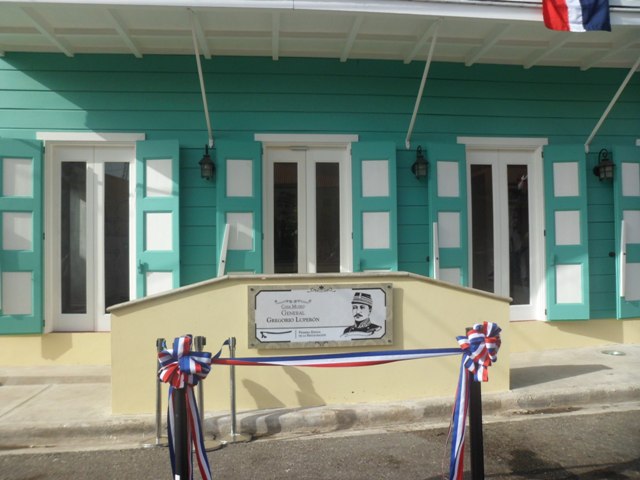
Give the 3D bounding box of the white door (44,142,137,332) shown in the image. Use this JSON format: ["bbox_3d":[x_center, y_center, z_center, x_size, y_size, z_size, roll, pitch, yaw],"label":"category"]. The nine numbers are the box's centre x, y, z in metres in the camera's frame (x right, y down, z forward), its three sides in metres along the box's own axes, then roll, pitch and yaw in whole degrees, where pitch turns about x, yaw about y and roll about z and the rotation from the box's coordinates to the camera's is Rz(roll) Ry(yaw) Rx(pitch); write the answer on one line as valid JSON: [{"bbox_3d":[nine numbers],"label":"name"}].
[{"bbox_3d":[-2.939,-0.037,6.179,1.127,2.443,0.120,0,-1,-5],"label":"white door"}]

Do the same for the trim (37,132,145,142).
[{"bbox_3d":[-2.913,-1.317,6.126,1.329,0.106,0.070,0,-1,-5],"label":"trim"}]

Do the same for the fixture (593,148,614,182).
[{"bbox_3d":[3.917,-1.023,6.619,0.210,0.448,0.300,0,-1,-5],"label":"fixture"}]

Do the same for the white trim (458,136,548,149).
[{"bbox_3d":[2.518,-1.356,6.603,1.296,0.112,0.070,0,-1,-5],"label":"white trim"}]

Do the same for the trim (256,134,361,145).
[{"bbox_3d":[-0.170,-1.351,6.367,1.376,0.104,0.070,0,-1,-5],"label":"trim"}]

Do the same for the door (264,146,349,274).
[{"bbox_3d":[-0.163,-0.061,6.423,1.159,2.414,0.120,0,-1,-5],"label":"door"}]

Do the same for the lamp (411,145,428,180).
[{"bbox_3d":[1.328,-1.019,6.392,0.210,0.468,0.300,0,-1,-5],"label":"lamp"}]

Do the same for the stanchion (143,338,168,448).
[{"bbox_3d":[-1.429,1.335,4.266,0.300,0.917,0.300,0,-1,-5],"label":"stanchion"}]

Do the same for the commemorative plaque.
[{"bbox_3d":[0.015,0.759,4.776,1.438,0.618,0.040,0,-1,-5],"label":"commemorative plaque"}]

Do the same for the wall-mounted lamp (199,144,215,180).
[{"bbox_3d":[-1.436,-0.985,6.149,0.210,0.459,0.300,0,-1,-5],"label":"wall-mounted lamp"}]

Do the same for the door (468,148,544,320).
[{"bbox_3d":[2.586,-0.079,6.664,1.102,2.374,0.120,0,-1,-5],"label":"door"}]

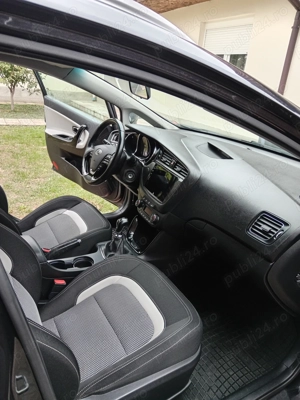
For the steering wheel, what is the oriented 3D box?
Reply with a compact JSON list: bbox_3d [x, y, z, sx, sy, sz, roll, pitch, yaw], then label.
[{"bbox_3d":[-0.241,-0.248,1.664,0.100,0.370,0.375,19,8,-35],"label":"steering wheel"}]

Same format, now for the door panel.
[{"bbox_3d":[-0.562,-0.414,2.439,0.920,0.690,0.120,18,23,34],"label":"door panel"}]

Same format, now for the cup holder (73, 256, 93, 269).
[{"bbox_3d":[-0.277,0.287,1.303,0.086,0.060,0.086,-6,21,-29],"label":"cup holder"}]

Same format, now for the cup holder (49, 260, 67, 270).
[{"bbox_3d":[-0.366,0.288,1.250,0.085,0.060,0.085,-6,21,-29],"label":"cup holder"}]

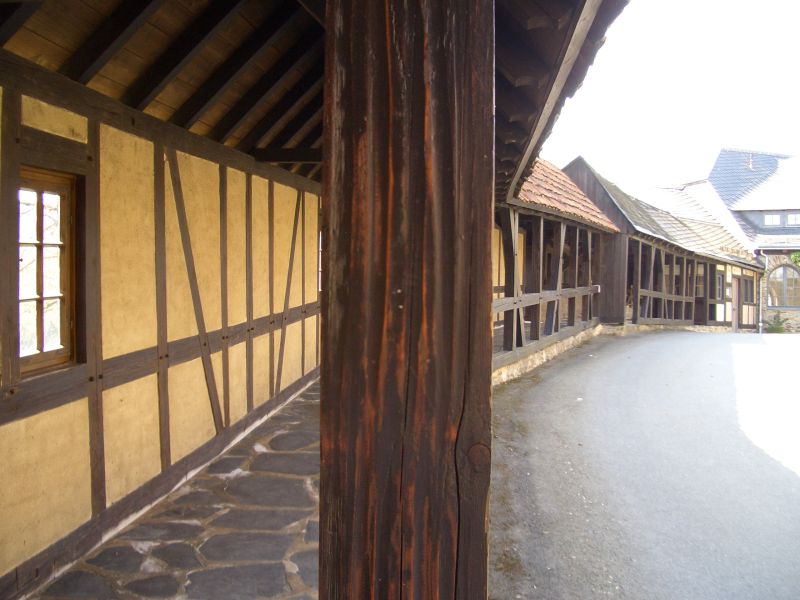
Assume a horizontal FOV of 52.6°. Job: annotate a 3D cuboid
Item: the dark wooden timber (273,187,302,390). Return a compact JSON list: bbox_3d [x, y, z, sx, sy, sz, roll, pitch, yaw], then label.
[{"bbox_3d":[-1.210,-0.127,8.347,0.140,2.269,0.162,1,-22,6],"label":"dark wooden timber"}]

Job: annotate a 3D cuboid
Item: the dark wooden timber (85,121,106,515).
[{"bbox_3d":[-1.664,0.105,4.261,0.140,2.056,0.153,1,3,6],"label":"dark wooden timber"}]

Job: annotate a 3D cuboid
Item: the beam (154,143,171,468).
[{"bbox_3d":[-1.568,0.056,5.128,0.140,2.056,0.163,1,3,6],"label":"beam"}]

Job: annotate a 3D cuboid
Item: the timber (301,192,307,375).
[{"bbox_3d":[-1.138,-0.164,9.000,0.140,2.056,0.155,1,3,6],"label":"timber"}]

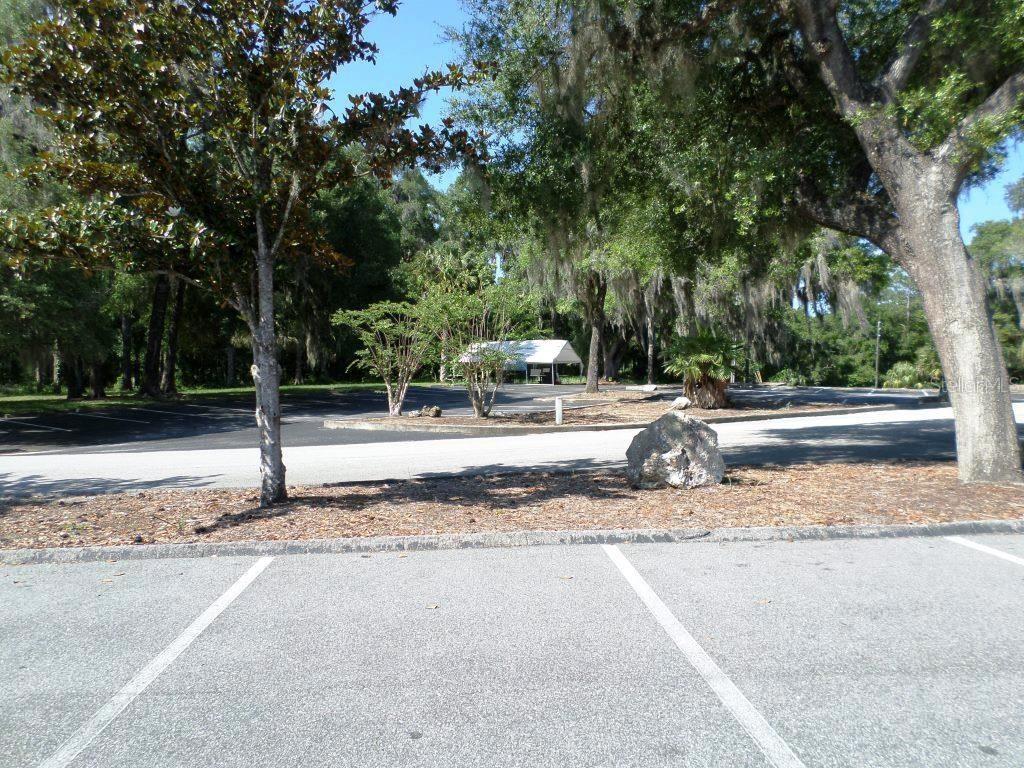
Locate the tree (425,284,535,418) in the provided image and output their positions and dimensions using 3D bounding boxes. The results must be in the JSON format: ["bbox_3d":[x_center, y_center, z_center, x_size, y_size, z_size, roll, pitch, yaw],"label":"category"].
[{"bbox_3d":[-0.945,-0.945,21.500,3.200,3.900,3.100,-1,1,0],"label":"tree"}]

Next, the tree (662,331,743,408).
[{"bbox_3d":[6.065,-0.441,23.300,2.520,2.430,2.400,-1,1,0],"label":"tree"}]

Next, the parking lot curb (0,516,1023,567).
[{"bbox_3d":[0.213,1.294,6.136,8.420,0.130,0.180,-1,1,-5],"label":"parking lot curb"}]

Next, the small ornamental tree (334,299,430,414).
[{"bbox_3d":[-3.920,-0.739,22.300,2.860,3.440,2.800,-1,1,0],"label":"small ornamental tree"}]

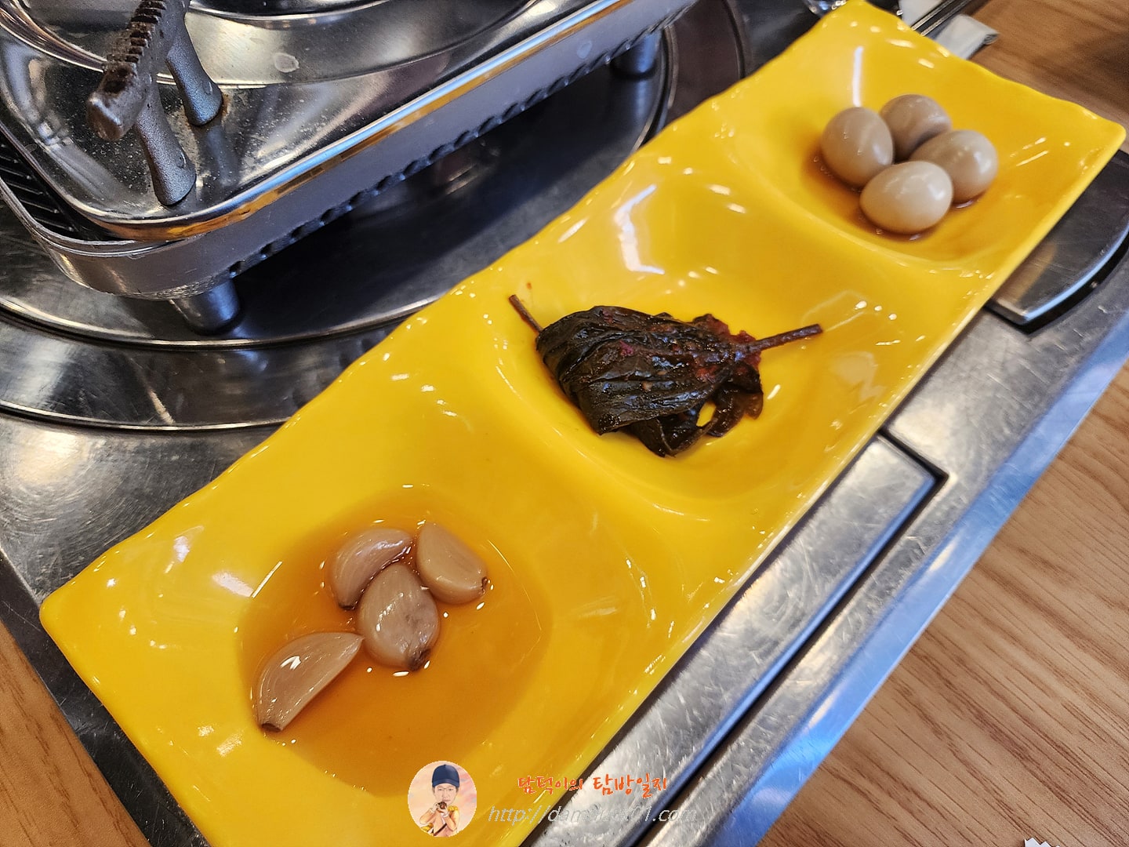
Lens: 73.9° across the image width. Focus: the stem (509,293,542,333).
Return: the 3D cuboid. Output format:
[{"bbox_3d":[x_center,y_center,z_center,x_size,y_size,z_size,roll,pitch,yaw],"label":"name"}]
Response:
[{"bbox_3d":[-0.012,-0.034,0.235,0.002,0.002,0.014,-42,90,-21],"label":"stem"}]

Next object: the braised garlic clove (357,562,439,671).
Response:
[{"bbox_3d":[-0.042,0.050,0.191,0.020,0.017,0.028,-16,63,-9],"label":"braised garlic clove"}]

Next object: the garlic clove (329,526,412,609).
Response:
[{"bbox_3d":[-0.053,0.036,0.199,0.013,0.015,0.025,34,66,16],"label":"garlic clove"}]

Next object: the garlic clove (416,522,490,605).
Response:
[{"bbox_3d":[-0.031,0.038,0.199,0.024,0.015,0.014,41,68,19],"label":"garlic clove"}]

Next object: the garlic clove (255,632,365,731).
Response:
[{"bbox_3d":[-0.065,0.061,0.186,0.016,0.015,0.030,40,68,19],"label":"garlic clove"}]

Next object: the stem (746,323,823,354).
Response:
[{"bbox_3d":[0.068,-0.026,0.232,0.024,0.003,0.003,-14,62,-9],"label":"stem"}]

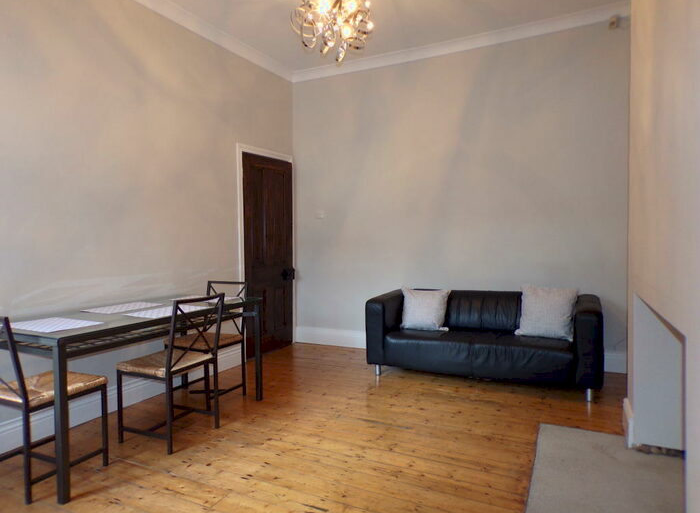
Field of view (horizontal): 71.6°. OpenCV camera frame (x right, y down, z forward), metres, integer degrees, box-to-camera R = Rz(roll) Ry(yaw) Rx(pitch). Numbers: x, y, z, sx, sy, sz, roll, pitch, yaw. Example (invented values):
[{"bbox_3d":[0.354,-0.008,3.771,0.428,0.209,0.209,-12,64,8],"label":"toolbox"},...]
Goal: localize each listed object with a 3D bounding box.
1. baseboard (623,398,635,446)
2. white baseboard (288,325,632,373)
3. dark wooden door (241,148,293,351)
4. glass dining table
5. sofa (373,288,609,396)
[{"bbox_3d":[1.625,0.969,2.829,0.030,0.168,0.365,0,2,27],"label":"baseboard"},{"bbox_3d":[0.899,0.922,4.888,3.420,0.170,0.025,0,2,27],"label":"white baseboard"},{"bbox_3d":[-0.879,-0.015,5.205,0.055,2.066,0.807,0,2,27],"label":"dark wooden door"},{"bbox_3d":[-1.303,0.709,3.022,0.744,0.743,1.579,0,2,24],"label":"glass dining table"},{"bbox_3d":[1.148,0.685,4.164,1.810,0.675,0.900,0,2,27],"label":"sofa"}]

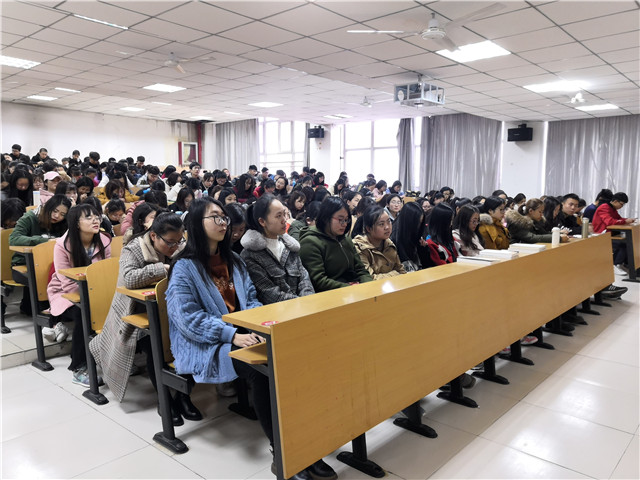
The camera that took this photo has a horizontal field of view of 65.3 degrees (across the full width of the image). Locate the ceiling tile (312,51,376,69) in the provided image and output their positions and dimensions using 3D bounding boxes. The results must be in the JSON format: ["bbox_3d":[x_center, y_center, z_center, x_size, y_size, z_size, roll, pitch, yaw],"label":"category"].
[{"bbox_3d":[0.267,-1.955,5.411,0.600,0.025,0.600,6,8,42],"label":"ceiling tile"}]

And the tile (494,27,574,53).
[{"bbox_3d":[2.008,-1.868,4.662,0.600,0.025,0.600,6,8,42],"label":"tile"}]

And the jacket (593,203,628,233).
[{"bbox_3d":[4.353,-0.251,7.510,0.520,0.600,0.500,5,8,42],"label":"jacket"}]

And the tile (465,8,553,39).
[{"bbox_3d":[1.601,-1.823,4.214,0.600,0.020,0.600,5,8,42],"label":"tile"}]

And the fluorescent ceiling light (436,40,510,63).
[{"bbox_3d":[1.562,-1.920,5.059,0.600,0.050,0.600,6,8,42],"label":"fluorescent ceiling light"}]

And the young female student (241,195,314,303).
[{"bbox_3d":[-0.197,0.382,2.837,0.620,1.290,0.480,6,8,42],"label":"young female student"}]

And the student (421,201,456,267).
[{"bbox_3d":[1.140,0.268,4.401,0.620,1.190,0.440,5,8,37],"label":"student"}]

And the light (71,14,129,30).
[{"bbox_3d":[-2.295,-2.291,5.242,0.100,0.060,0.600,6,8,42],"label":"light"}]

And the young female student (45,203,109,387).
[{"bbox_3d":[-1.664,0.338,3.620,0.610,1.220,0.450,6,8,42],"label":"young female student"}]

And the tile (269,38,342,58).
[{"bbox_3d":[-0.136,-1.902,4.973,0.600,0.020,0.600,5,8,42],"label":"tile"}]

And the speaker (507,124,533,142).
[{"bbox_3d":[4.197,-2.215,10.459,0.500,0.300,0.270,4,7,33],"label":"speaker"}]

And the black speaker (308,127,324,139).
[{"bbox_3d":[-0.099,-3.038,14.147,0.440,0.290,0.260,5,8,42],"label":"black speaker"}]

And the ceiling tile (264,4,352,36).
[{"bbox_3d":[-0.093,-1.815,4.130,0.600,0.020,0.600,5,8,42],"label":"ceiling tile"}]

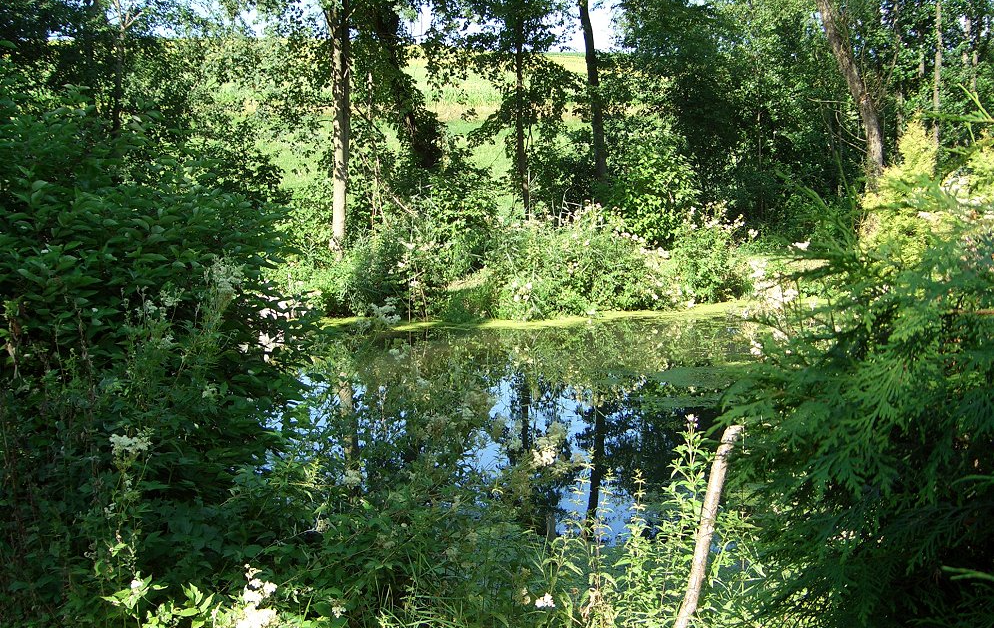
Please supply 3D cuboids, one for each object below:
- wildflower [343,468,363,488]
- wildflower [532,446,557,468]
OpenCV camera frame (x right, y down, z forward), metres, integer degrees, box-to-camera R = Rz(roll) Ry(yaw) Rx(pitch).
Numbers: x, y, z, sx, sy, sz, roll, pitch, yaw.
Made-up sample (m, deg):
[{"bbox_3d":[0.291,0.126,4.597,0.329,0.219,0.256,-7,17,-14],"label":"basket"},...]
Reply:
[{"bbox_3d":[-0.606,0.686,4.700,0.084,0.078,0.071,0,10,0],"label":"wildflower"},{"bbox_3d":[0.195,0.585,4.600,0.099,0.084,0.084,0,10,0],"label":"wildflower"}]

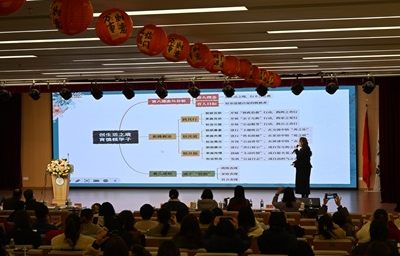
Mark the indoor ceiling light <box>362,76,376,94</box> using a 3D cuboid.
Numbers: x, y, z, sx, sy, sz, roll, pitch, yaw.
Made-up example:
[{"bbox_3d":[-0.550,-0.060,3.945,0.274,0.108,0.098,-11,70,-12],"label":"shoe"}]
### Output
[{"bbox_3d":[4.225,-1.053,20.768,0.330,0.430,0.340,-1,1,13],"label":"indoor ceiling light"}]

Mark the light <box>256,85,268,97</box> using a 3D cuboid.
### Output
[{"bbox_3d":[1.609,-1.009,21.370,0.290,0.430,0.320,-1,1,13],"label":"light"}]

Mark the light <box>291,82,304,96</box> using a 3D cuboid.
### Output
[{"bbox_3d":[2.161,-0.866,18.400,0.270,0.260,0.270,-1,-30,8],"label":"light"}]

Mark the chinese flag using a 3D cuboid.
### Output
[{"bbox_3d":[4.972,0.653,24.728,0.280,2.350,0.220,-1,1,13],"label":"chinese flag"}]

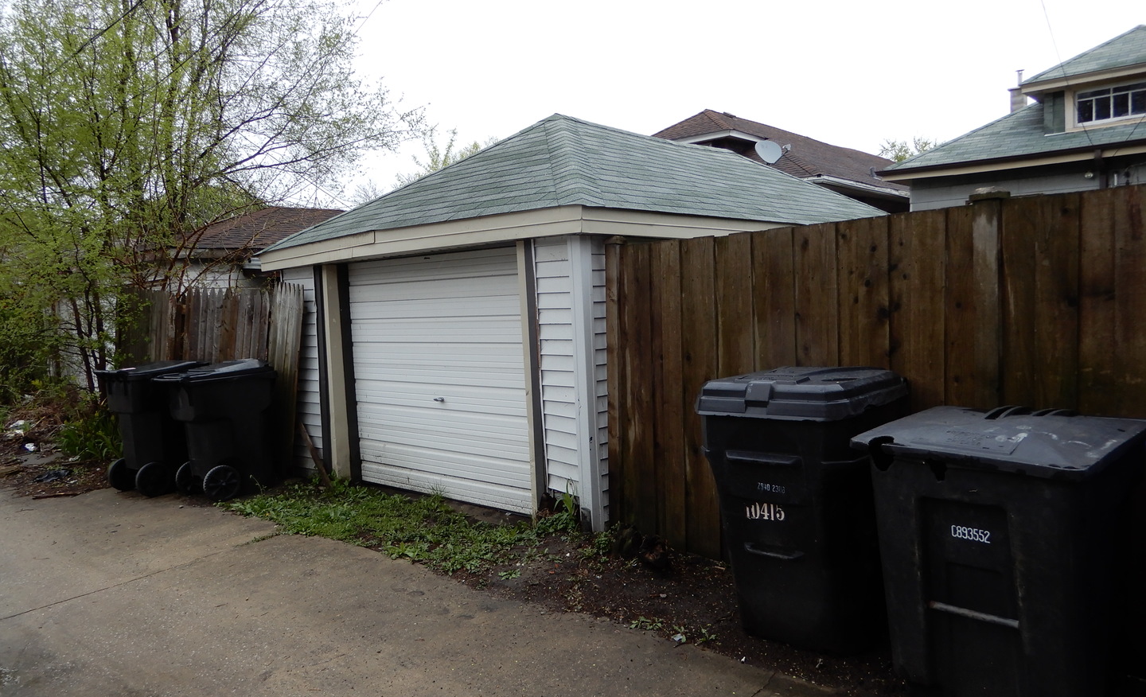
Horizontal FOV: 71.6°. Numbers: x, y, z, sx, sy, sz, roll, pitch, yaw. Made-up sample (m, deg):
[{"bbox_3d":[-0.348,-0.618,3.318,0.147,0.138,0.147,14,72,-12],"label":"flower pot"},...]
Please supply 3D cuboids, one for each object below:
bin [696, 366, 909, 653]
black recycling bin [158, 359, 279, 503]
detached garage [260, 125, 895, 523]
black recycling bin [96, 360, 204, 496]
[{"bbox_3d":[1.067,0.689,3.589,0.666,1.144,0.798,1,5,41],"label":"bin"},{"bbox_3d":[-3.014,0.704,6.809,0.682,1.073,0.775,0,5,35],"label":"black recycling bin"},{"bbox_3d":[0.916,-0.735,8.871,3.984,3.286,7.161,1,5,41],"label":"detached garage"},{"bbox_3d":[-3.674,0.700,7.125,0.682,1.100,0.760,0,5,34],"label":"black recycling bin"}]

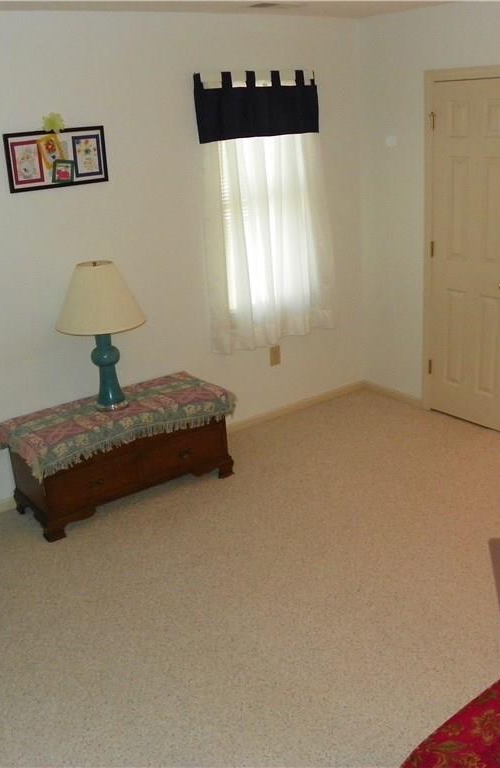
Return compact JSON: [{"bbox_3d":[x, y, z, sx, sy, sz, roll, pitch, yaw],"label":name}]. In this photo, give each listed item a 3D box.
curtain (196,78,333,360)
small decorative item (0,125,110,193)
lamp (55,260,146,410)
[{"bbox_3d":[0.116,-1.033,4.657,0.965,1.622,0.100,-17,23,-32],"label":"curtain"},{"bbox_3d":[-0.966,-1.132,3.872,0.527,0.274,0.025,-17,23,-32],"label":"small decorative item"},{"bbox_3d":[-0.773,-0.255,4.010,0.468,0.776,0.468,-17,23,-32],"label":"lamp"}]

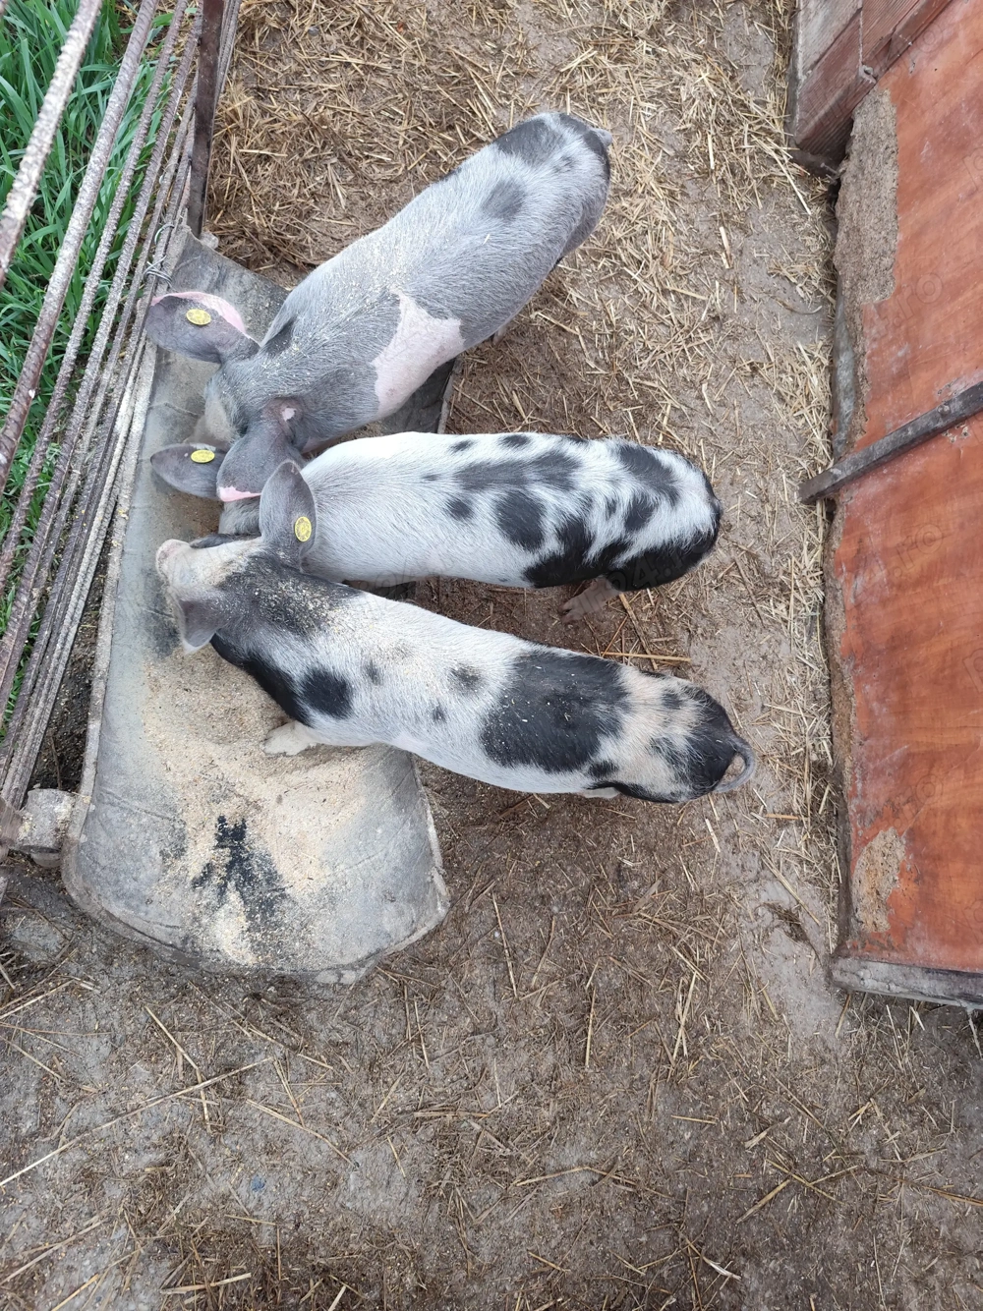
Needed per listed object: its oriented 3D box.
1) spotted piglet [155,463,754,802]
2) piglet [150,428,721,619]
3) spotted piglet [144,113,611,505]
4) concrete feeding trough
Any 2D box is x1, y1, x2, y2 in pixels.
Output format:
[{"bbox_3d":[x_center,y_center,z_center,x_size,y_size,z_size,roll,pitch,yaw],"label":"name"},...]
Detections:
[{"bbox_3d":[-0.052,0.038,1.256,0.830,0.370,0.250,18,69,-15],"label":"spotted piglet"},{"bbox_3d":[-0.051,-0.203,1.332,0.820,0.380,0.250,-3,76,-21],"label":"piglet"},{"bbox_3d":[-0.128,-0.575,1.411,0.270,0.380,0.880,44,65,-4],"label":"spotted piglet"},{"bbox_3d":[-0.305,-0.080,1.297,0.510,0.210,1.030,7,72,-18],"label":"concrete feeding trough"}]

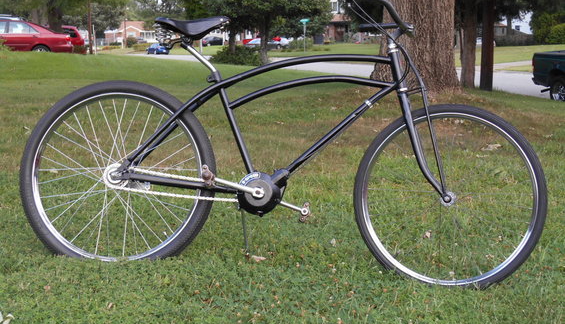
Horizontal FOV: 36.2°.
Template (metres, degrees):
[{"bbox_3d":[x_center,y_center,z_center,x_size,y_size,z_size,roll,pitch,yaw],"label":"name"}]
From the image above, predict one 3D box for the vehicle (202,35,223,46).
[{"bbox_3d":[-10.223,-18.462,133.000,4.500,1.500,1.800,-5,10,-32],"label":"vehicle"}]

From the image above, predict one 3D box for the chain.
[{"bbox_3d":[-0.352,0.078,2.887,0.480,0.100,0.014,6,-6,2],"label":"chain"}]

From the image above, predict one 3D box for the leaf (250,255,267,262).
[{"bbox_3d":[-0.085,0.342,3.070,0.053,0.020,0.045,0,9,0],"label":"leaf"}]

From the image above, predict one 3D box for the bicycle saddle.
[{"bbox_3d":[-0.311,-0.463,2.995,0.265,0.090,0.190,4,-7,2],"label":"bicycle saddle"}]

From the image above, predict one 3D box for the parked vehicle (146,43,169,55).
[{"bbox_3d":[-16.625,-15.097,116.000,1.770,1.460,4.500,-4,10,-24],"label":"parked vehicle"}]

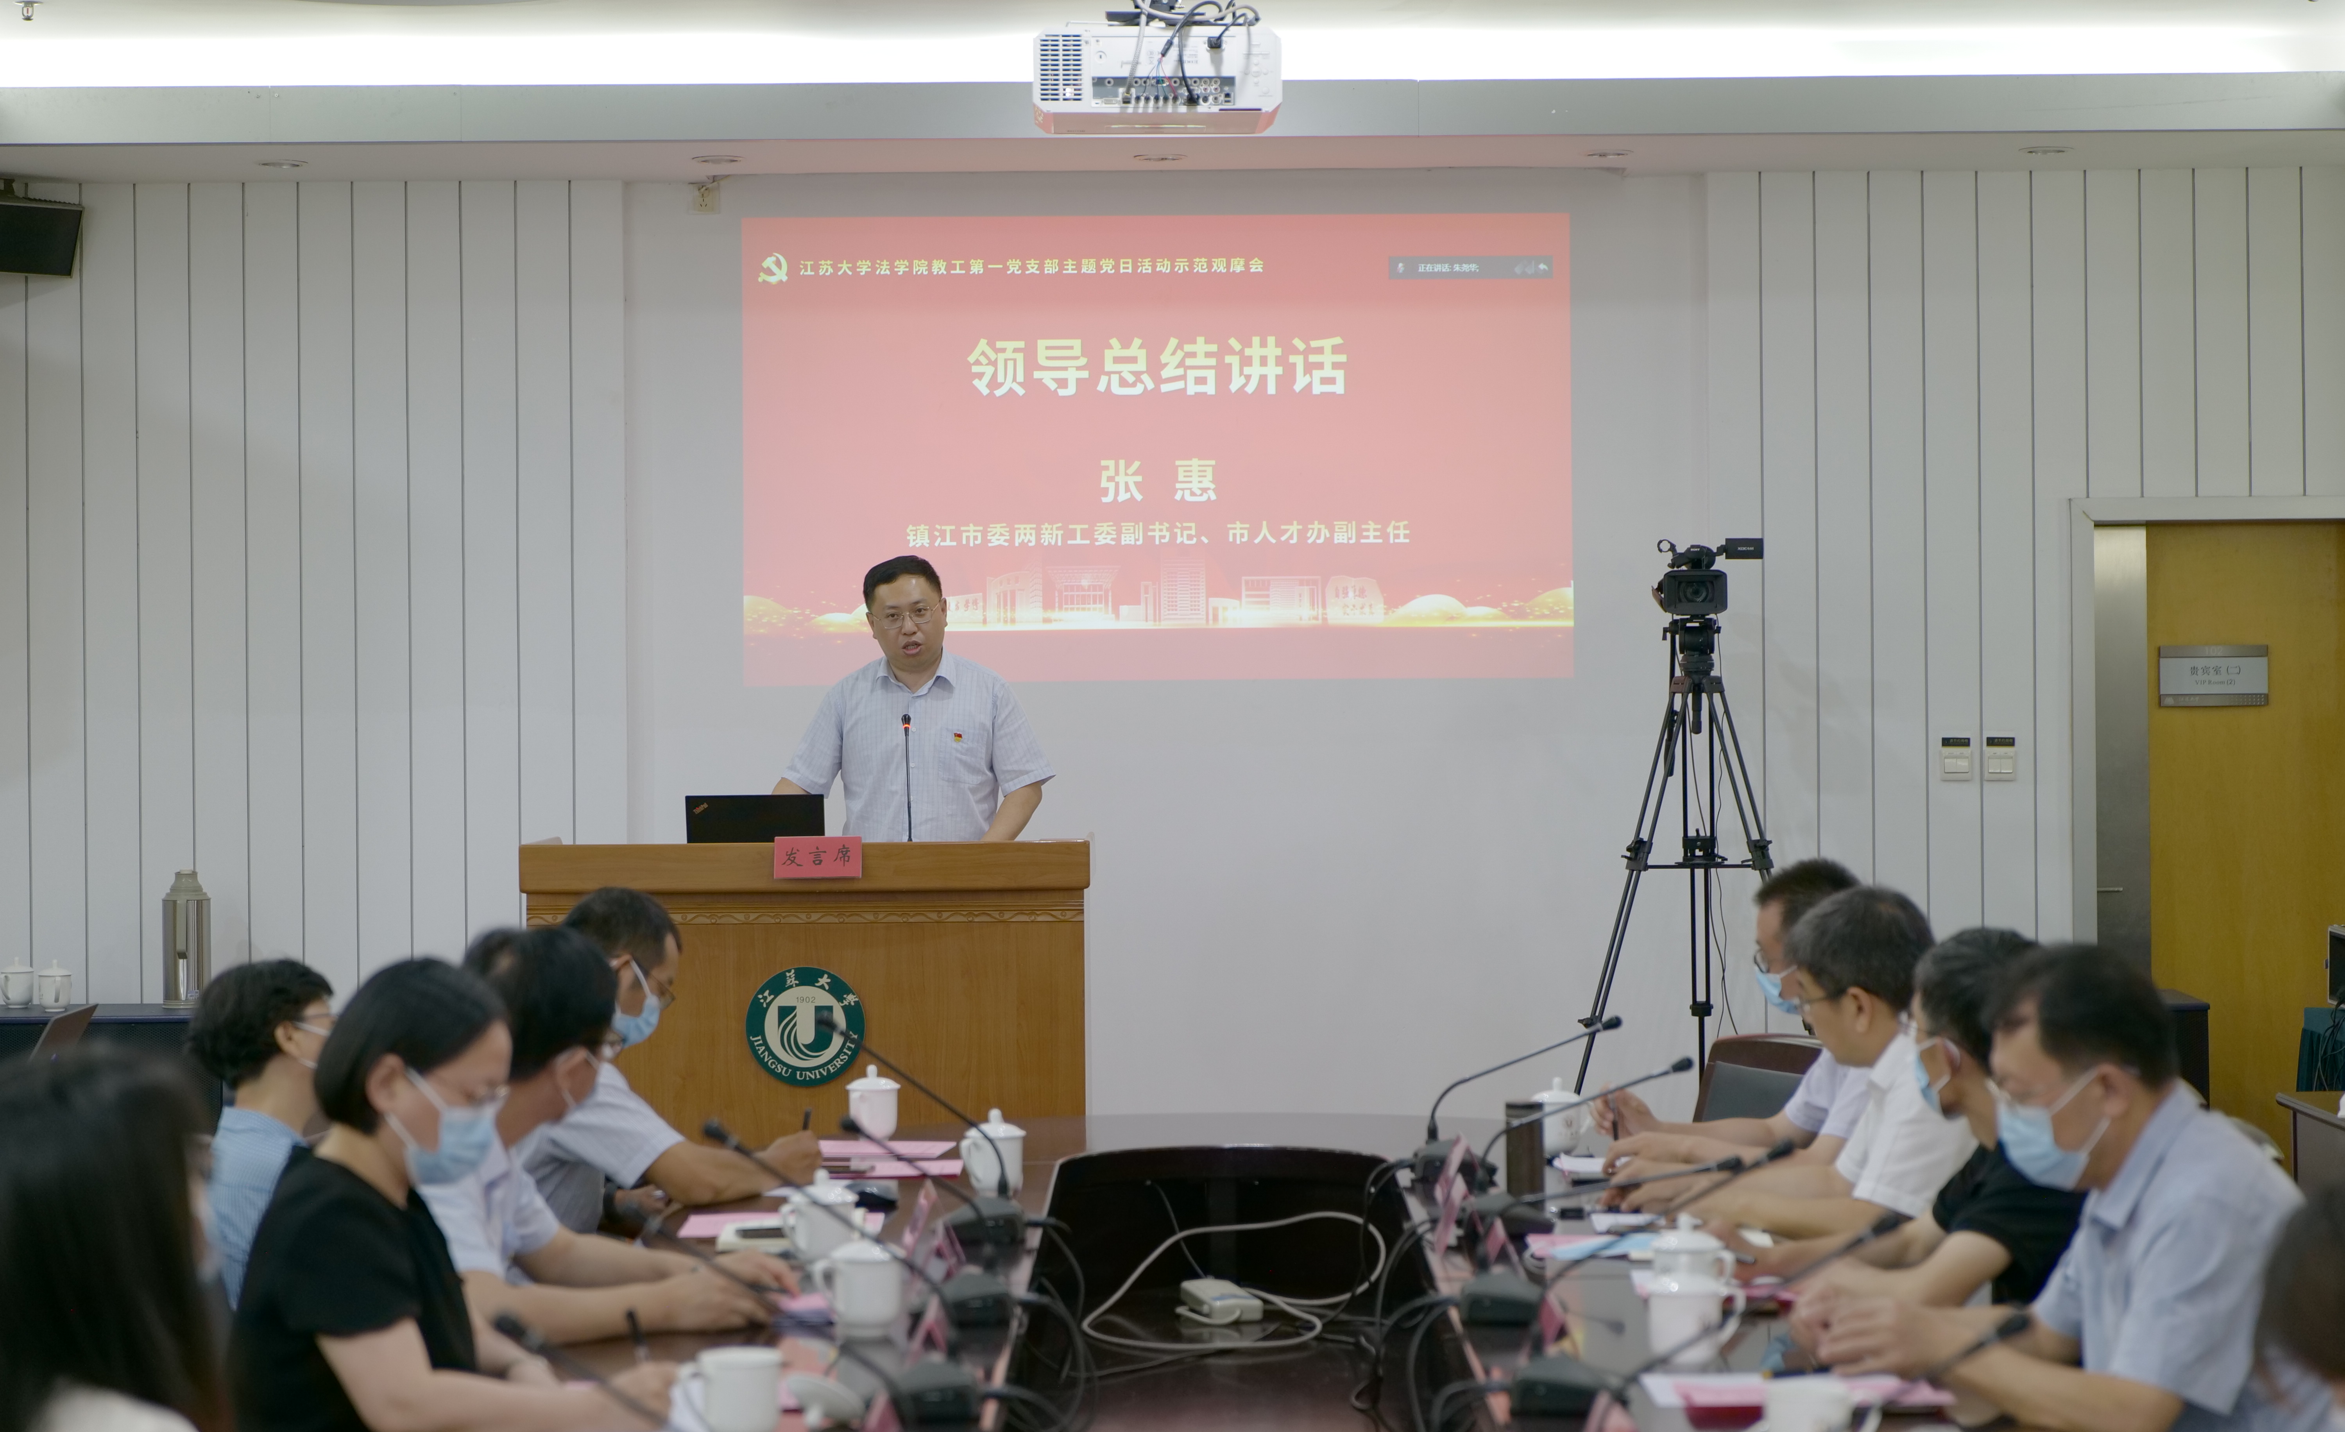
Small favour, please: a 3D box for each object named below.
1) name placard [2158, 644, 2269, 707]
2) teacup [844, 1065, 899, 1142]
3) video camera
[{"bbox_3d":[2.880,-0.109,12.590,0.301,0.169,0.020,0,0,0],"label":"name placard"},{"bbox_3d":[-0.521,0.667,7.870,0.095,0.127,0.110,0,0,25],"label":"teacup"},{"bbox_3d":[1.295,-0.335,11.000,0.265,0.190,0.370,0,0,6],"label":"video camera"}]

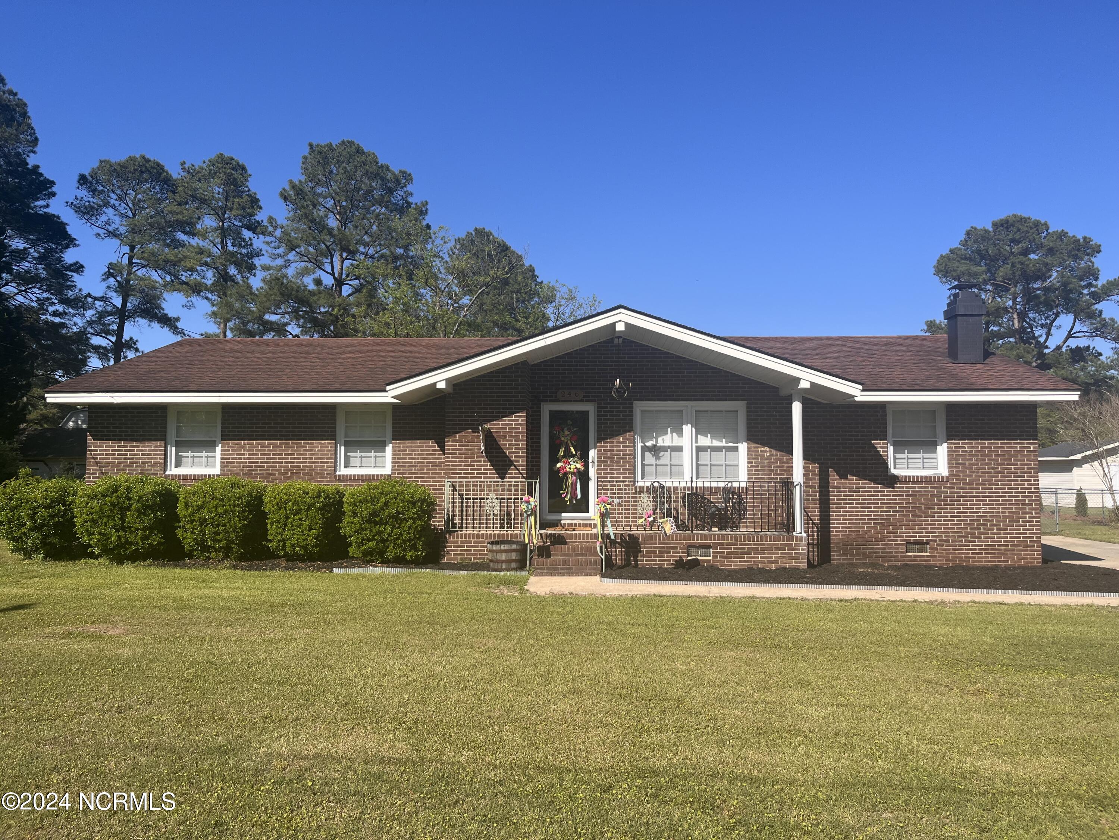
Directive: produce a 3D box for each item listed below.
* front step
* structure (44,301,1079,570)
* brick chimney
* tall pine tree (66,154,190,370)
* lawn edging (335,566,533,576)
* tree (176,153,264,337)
[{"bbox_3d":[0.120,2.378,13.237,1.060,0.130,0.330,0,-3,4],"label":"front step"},{"bbox_3d":[0.000,0.390,18.895,17.730,4.670,10.700,0,-3,4],"label":"structure"},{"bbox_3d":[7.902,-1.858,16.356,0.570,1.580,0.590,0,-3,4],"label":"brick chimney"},{"bbox_3d":[-23.427,-5.138,45.416,6.300,18.700,6.300,0,-3,4],"label":"tall pine tree"},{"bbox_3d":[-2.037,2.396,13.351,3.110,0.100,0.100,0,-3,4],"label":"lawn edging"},{"bbox_3d":[-18.426,-5.141,45.102,4.900,18.600,4.900,0,-3,4],"label":"tree"}]

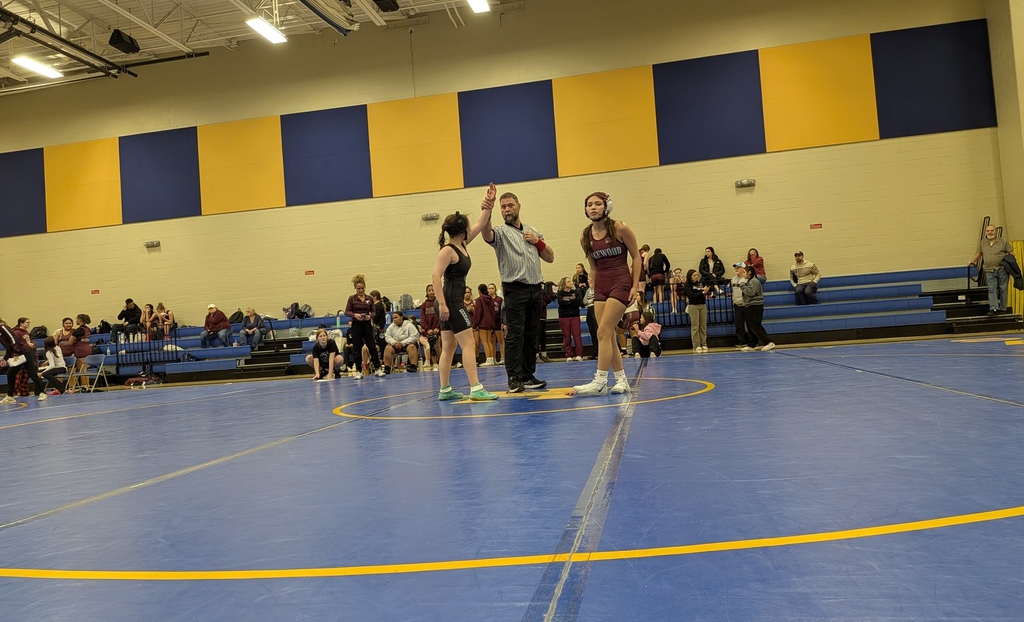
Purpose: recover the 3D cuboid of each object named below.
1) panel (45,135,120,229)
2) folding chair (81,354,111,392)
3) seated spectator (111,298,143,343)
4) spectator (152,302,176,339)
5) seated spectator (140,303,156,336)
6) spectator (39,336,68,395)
[{"bbox_3d":[-12.060,-3.531,20.009,2.420,2.440,0.050,-4,-2,11],"label":"panel"},{"bbox_3d":[-8.644,1.301,14.578,0.460,0.760,0.500,-4,-2,11],"label":"folding chair"},{"bbox_3d":[-10.278,0.273,18.930,0.600,1.175,0.750,-5,-3,27],"label":"seated spectator"},{"bbox_3d":[-9.232,0.283,18.889,0.430,1.028,0.620,-4,-2,11],"label":"spectator"},{"bbox_3d":[-9.702,0.315,18.977,0.420,0.987,0.620,-4,-2,11],"label":"seated spectator"},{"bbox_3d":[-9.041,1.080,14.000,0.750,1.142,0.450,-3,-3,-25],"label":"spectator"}]

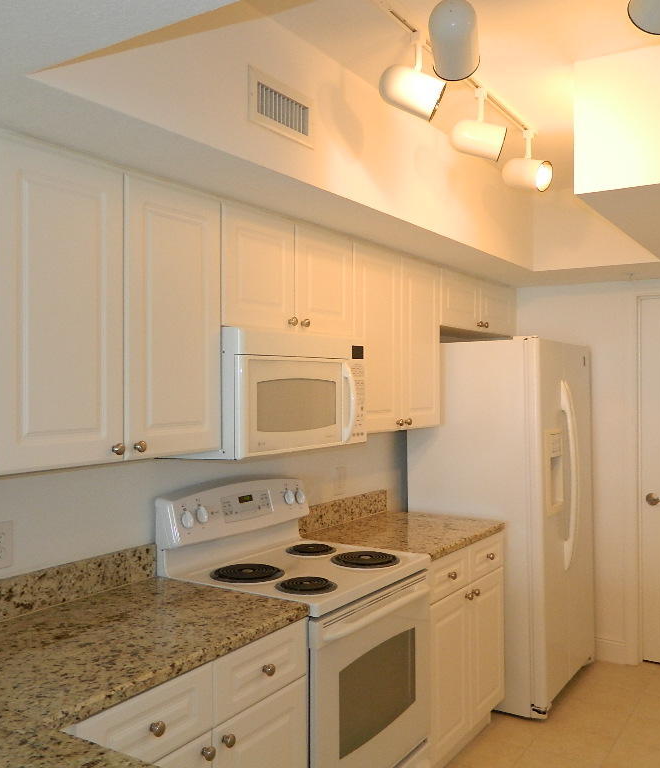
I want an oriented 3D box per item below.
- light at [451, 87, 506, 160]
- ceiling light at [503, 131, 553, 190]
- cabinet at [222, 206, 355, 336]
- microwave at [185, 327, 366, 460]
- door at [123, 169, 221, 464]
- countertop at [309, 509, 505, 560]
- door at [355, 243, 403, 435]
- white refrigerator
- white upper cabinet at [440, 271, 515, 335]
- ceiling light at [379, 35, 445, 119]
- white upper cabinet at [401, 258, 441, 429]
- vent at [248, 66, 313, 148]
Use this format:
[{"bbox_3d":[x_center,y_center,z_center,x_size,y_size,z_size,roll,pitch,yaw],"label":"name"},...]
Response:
[{"bbox_3d":[0.482,-0.844,2.401,0.181,0.249,0.113,0,0,8],"label":"light"},{"bbox_3d":[0.748,-0.844,2.816,0.185,0.247,0.113,0,0,40],"label":"ceiling light"},{"bbox_3d":[-0.250,-0.363,2.660,0.320,0.377,0.758,0,0,34],"label":"cabinet"},{"bbox_3d":[-0.217,0.029,2.639,0.390,0.405,0.757,0,0,34],"label":"microwave"},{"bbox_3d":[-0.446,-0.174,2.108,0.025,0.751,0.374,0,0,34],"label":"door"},{"bbox_3d":[0.318,0.648,3.204,0.638,0.036,0.757,0,0,34],"label":"countertop"},{"bbox_3d":[0.197,-0.179,3.086,0.024,0.765,0.395,0,0,34],"label":"door"},{"bbox_3d":[0.939,0.675,3.939,0.740,1.755,0.900,0,0,34],"label":"white refrigerator"},{"bbox_3d":[0.683,-0.417,4.044,0.320,0.285,1.025,0,0,34],"label":"white upper cabinet"},{"bbox_3d":[0.228,-0.847,2.041,0.187,0.242,0.113,0,0,1],"label":"ceiling light"},{"bbox_3d":[0.409,-0.177,3.376,0.022,0.755,0.389,0,0,34],"label":"white upper cabinet"},{"bbox_3d":[-0.121,-0.751,2.024,0.018,0.141,0.295,0,0,34],"label":"vent"}]

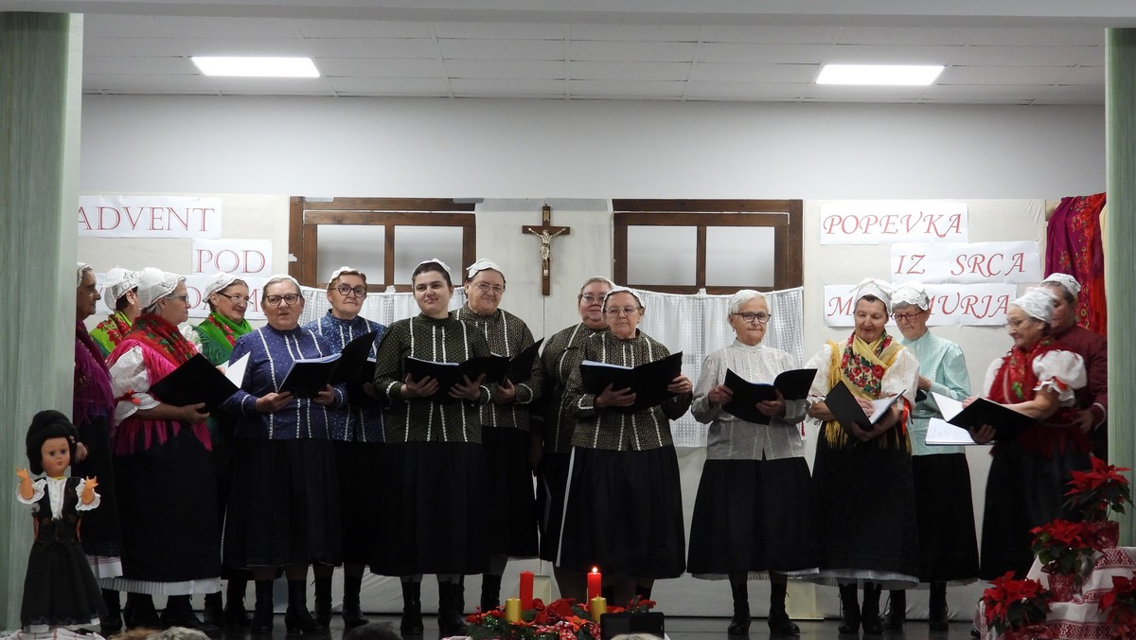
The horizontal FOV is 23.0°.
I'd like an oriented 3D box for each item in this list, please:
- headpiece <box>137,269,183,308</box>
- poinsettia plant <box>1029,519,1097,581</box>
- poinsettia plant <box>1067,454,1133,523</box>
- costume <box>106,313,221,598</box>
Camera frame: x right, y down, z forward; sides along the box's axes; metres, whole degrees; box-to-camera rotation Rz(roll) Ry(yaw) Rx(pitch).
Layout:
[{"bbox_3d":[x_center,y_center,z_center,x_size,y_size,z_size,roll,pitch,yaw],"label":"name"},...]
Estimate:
[{"bbox_3d":[-1.838,-0.143,12.582,0.210,0.188,0.180,-1,-4,21],"label":"headpiece"},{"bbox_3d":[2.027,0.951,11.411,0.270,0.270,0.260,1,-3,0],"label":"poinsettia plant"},{"bbox_3d":[2.150,0.684,11.300,0.265,0.265,0.265,1,-4,0],"label":"poinsettia plant"},{"bbox_3d":[-1.819,0.609,12.539,0.480,1.283,0.500,-1,-4,26],"label":"costume"}]

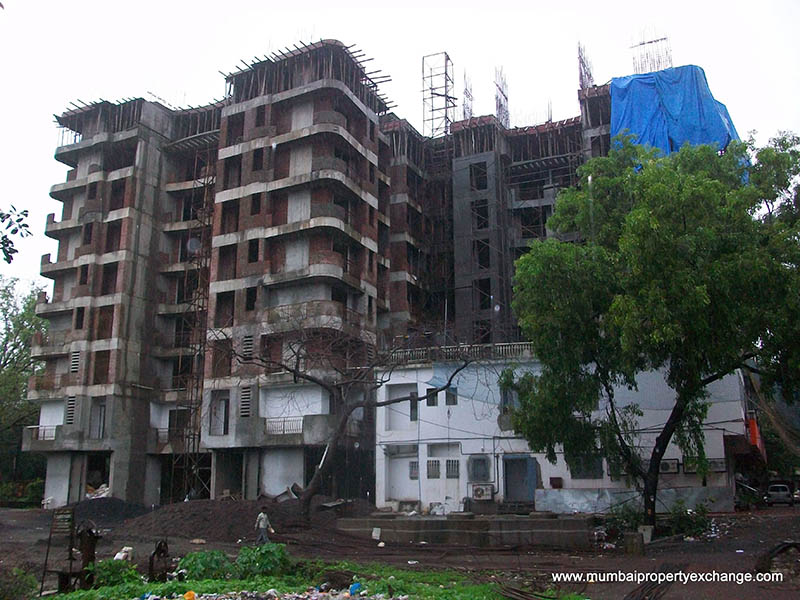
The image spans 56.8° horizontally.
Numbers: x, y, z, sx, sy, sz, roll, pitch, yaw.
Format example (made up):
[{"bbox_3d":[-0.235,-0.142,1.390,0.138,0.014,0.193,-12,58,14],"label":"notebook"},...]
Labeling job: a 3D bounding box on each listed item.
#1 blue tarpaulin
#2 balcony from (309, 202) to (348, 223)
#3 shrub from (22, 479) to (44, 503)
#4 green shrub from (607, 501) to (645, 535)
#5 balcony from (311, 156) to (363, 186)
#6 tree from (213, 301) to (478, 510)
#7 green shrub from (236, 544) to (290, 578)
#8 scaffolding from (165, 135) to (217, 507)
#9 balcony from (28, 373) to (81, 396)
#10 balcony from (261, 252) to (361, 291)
[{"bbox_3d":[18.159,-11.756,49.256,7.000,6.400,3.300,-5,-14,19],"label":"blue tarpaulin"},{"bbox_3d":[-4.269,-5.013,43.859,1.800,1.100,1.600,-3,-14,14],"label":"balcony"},{"bbox_3d":[-26.865,14.033,54.207,1.910,1.840,1.800,0,-14,0],"label":"shrub"},{"bbox_3d":[9.063,8.795,29.978,1.350,1.300,1.200,0,-13,0],"label":"green shrub"},{"bbox_3d":[-4.127,-7.641,45.333,1.700,1.350,2.500,-7,-15,27],"label":"balcony"},{"bbox_3d":[-2.808,5.316,36.811,12.400,10.400,8.500,0,-14,0],"label":"tree"},{"bbox_3d":[-3.549,6.699,18.951,1.380,0.830,1.400,0,-14,0],"label":"green shrub"},{"bbox_3d":[-13.511,0.929,48.575,1.500,24.800,1.500,-7,-15,27],"label":"scaffolding"},{"bbox_3d":[-23.878,6.227,51.863,4.800,1.450,1.700,-7,-15,27],"label":"balcony"},{"bbox_3d":[-5.455,-1.452,45.428,4.900,1.450,3.900,-7,-15,27],"label":"balcony"}]

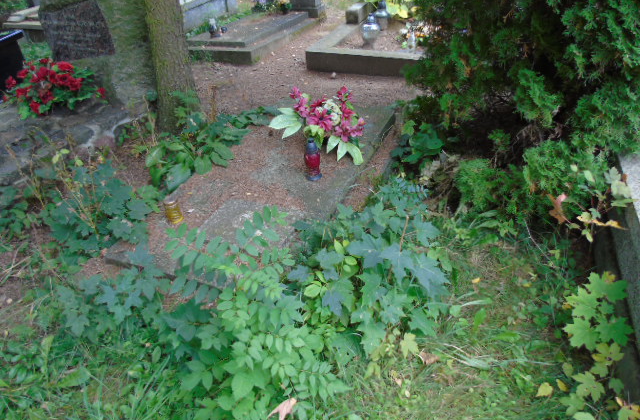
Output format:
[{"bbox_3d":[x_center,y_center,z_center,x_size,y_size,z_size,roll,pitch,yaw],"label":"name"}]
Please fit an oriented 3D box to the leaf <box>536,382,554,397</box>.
[{"bbox_3d":[0.785,0.627,1.610,0.060,0.015,0.055,8,36,16],"label":"leaf"}]

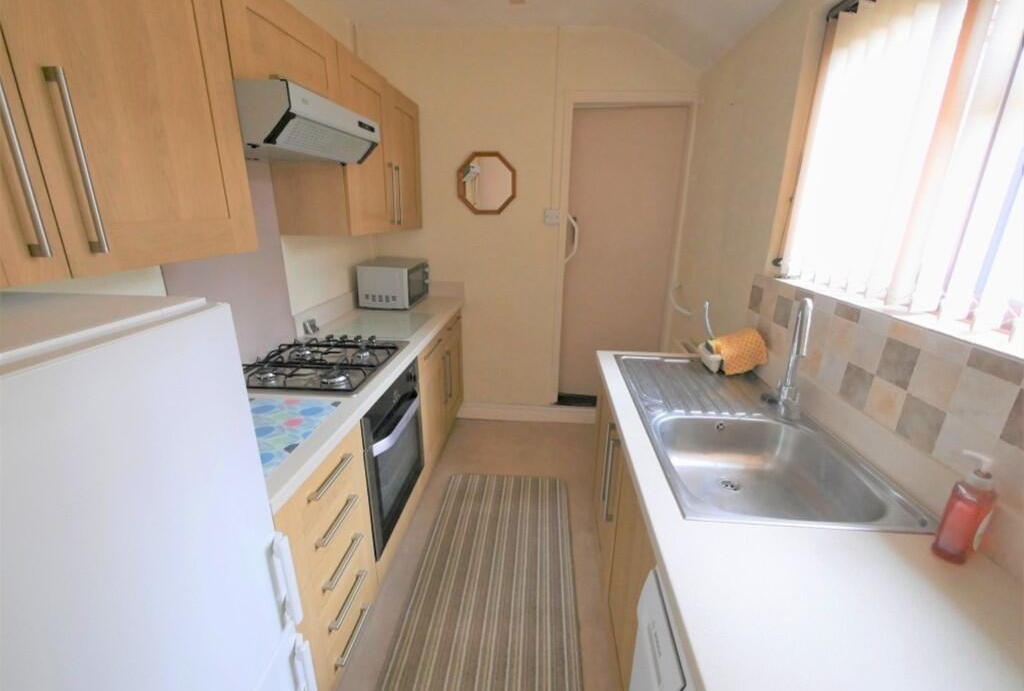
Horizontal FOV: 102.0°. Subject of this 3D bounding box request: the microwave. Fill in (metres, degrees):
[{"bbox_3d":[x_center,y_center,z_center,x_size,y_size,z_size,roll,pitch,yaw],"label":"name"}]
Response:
[{"bbox_3d":[-0.732,-0.390,2.571,0.325,0.250,0.430,4,18,8],"label":"microwave"}]

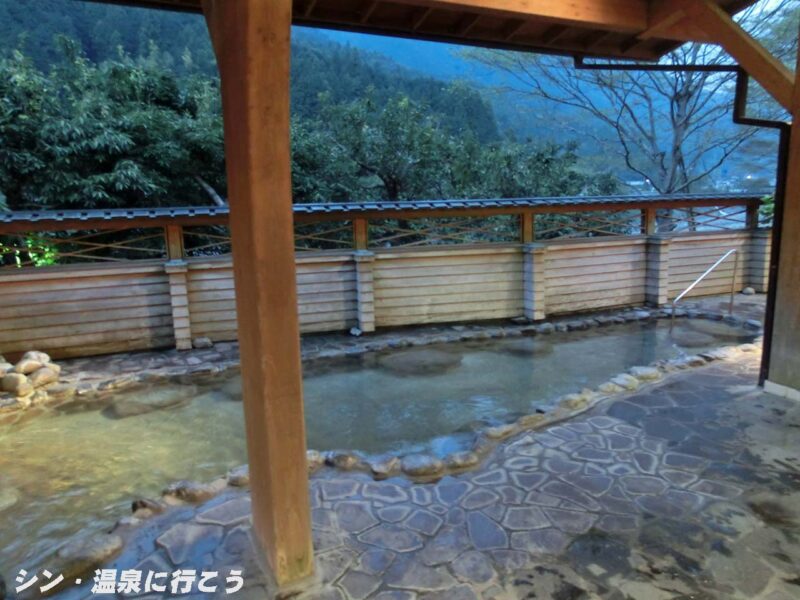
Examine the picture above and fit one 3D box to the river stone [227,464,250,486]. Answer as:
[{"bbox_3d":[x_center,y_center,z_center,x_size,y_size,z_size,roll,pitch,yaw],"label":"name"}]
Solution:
[{"bbox_3d":[-0.872,0.965,3.054,0.158,0.094,0.127,-4,10,-15],"label":"river stone"}]

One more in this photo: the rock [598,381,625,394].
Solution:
[{"bbox_3d":[1.669,0.693,4.358,0.217,0.073,0.162,-7,11,-29],"label":"rock"}]

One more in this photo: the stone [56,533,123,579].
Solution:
[{"bbox_3d":[-1.255,1.032,2.249,0.236,0.128,0.142,-9,13,-39],"label":"stone"}]

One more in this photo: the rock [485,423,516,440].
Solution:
[{"bbox_3d":[0.608,0.801,3.352,0.233,0.090,0.140,-9,13,-39],"label":"rock"}]

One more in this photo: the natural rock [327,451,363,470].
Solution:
[{"bbox_3d":[-0.302,0.882,3.027,0.196,0.097,0.137,-3,10,-12],"label":"natural rock"}]

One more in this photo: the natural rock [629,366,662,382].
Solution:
[{"bbox_3d":[2.051,0.621,4.635,0.288,0.102,0.187,-6,11,-24],"label":"natural rock"}]

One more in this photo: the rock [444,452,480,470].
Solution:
[{"bbox_3d":[0.358,0.921,3.155,0.197,0.093,0.128,-3,10,-12],"label":"rock"}]

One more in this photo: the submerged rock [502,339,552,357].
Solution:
[{"bbox_3d":[1.345,0.506,5.850,0.470,0.150,0.400,-5,11,-16],"label":"submerged rock"}]

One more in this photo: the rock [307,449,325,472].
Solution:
[{"bbox_3d":[-0.500,0.925,3.170,0.134,0.117,0.114,-2,10,-5],"label":"rock"}]

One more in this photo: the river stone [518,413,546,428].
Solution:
[{"bbox_3d":[0.892,0.818,3.747,0.200,0.070,0.140,-7,11,-29],"label":"river stone"}]

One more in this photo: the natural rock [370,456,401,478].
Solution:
[{"bbox_3d":[-0.081,0.934,3.079,0.166,0.111,0.132,-2,10,-5],"label":"natural rock"}]

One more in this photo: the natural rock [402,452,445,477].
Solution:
[{"bbox_3d":[0.126,0.891,2.965,0.225,0.101,0.157,-2,10,-6],"label":"natural rock"}]

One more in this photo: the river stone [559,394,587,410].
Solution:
[{"bbox_3d":[1.264,0.748,4.054,0.210,0.085,0.158,-7,11,-29],"label":"river stone"}]

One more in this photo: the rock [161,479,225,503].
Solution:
[{"bbox_3d":[-1.035,0.975,2.792,0.294,0.090,0.147,-6,11,-24],"label":"rock"}]

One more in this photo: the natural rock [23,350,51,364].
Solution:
[{"bbox_3d":[-3.188,0.515,4.868,0.202,0.125,0.152,-2,10,-5],"label":"natural rock"}]

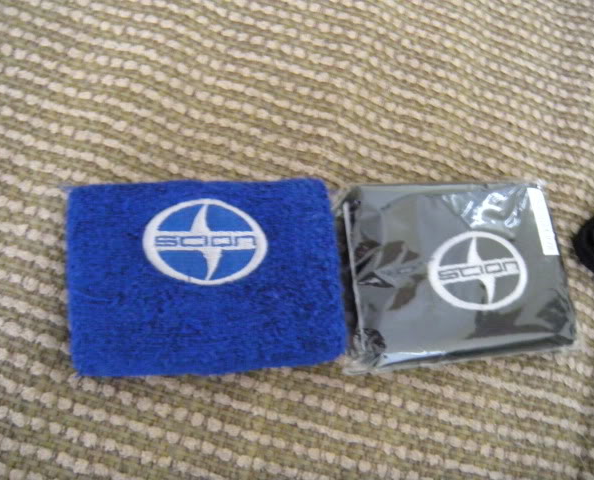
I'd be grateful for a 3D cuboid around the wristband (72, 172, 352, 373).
[{"bbox_3d":[-0.033,0.012,0.243,0.098,0.016,0.069,-2,72,-11],"label":"wristband"}]

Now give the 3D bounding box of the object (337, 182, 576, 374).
[{"bbox_3d":[0.062,0.012,0.259,0.088,0.016,0.070,-1,71,-11],"label":"object"}]

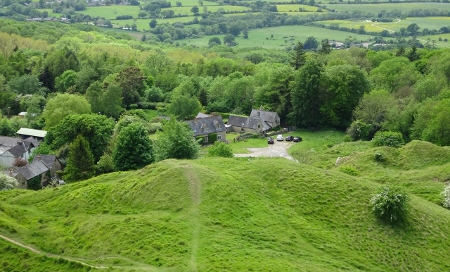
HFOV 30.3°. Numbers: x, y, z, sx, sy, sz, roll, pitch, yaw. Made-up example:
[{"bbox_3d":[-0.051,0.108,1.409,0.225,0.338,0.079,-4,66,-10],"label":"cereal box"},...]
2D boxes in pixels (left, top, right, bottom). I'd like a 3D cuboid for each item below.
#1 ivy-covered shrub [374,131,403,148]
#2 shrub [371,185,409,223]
[{"bbox_3d":[39.870,1.100,203.000,7.700,4.300,6.500,0,15,0],"label":"ivy-covered shrub"},{"bbox_3d":[18.380,7.650,93.000,4.200,4.000,4.100,0,15,0],"label":"shrub"}]

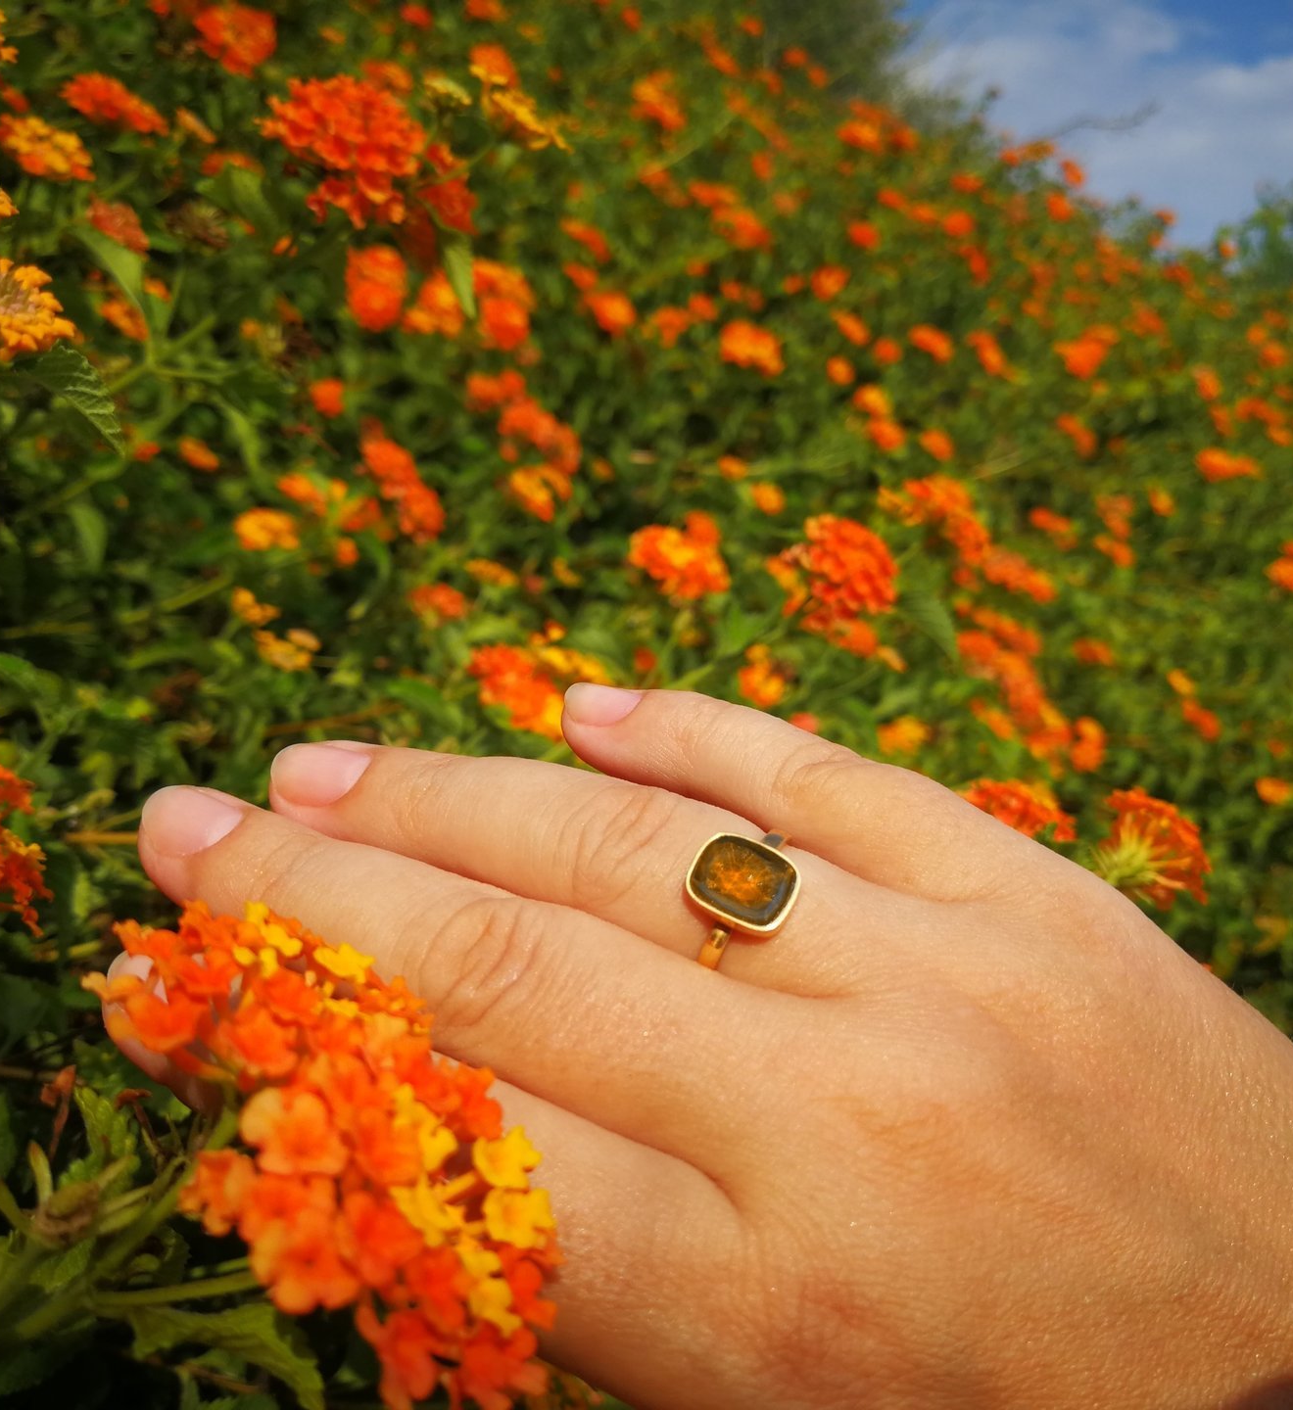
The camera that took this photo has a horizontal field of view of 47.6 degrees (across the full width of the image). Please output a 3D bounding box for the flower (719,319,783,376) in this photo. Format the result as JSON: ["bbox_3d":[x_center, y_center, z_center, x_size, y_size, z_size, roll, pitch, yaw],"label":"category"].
[{"bbox_3d":[0.075,-0.256,1.050,0.044,0.037,0.041,0,13,0],"label":"flower"}]

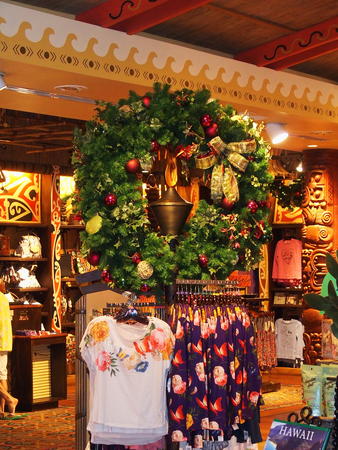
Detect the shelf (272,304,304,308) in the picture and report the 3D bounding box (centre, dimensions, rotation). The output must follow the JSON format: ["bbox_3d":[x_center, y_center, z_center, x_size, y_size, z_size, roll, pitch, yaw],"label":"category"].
[{"bbox_3d":[1.729,1.179,14.300,0.470,0.040,0.330,0,-2,0],"label":"shelf"}]

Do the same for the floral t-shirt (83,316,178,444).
[{"bbox_3d":[-0.231,0.860,5.500,0.500,0.690,0.150,0,-2,7],"label":"floral t-shirt"}]

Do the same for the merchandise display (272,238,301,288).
[{"bbox_3d":[1.702,0.510,14.200,0.430,0.630,0.120,0,-2,0],"label":"merchandise display"}]

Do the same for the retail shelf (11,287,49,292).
[{"bbox_3d":[-2.018,0.933,14.300,0.570,0.045,0.350,0,-2,0],"label":"retail shelf"}]

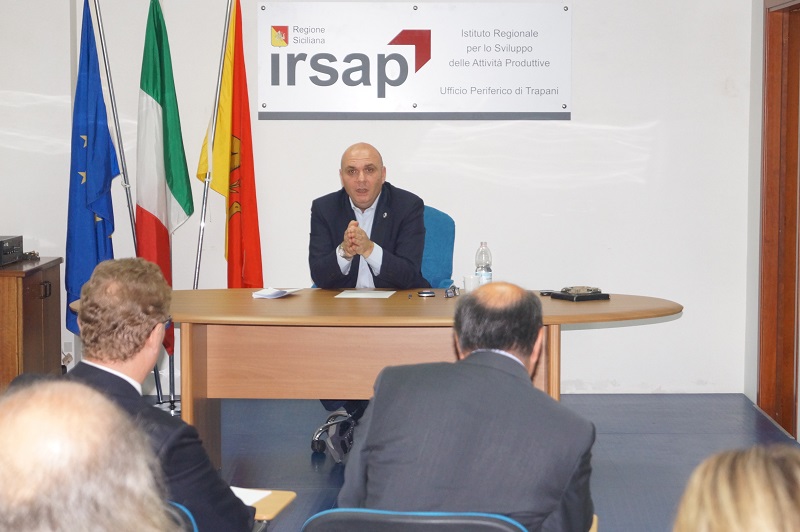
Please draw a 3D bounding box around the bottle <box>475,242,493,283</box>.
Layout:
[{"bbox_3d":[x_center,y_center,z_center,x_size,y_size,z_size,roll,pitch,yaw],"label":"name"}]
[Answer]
[{"bbox_3d":[0.329,0.018,7.224,0.067,0.220,0.067,0,5,1],"label":"bottle"}]

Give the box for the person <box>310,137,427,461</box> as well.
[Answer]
[{"bbox_3d":[-0.127,0.153,7.705,0.520,1.320,0.800,0,5,4],"label":"person"}]

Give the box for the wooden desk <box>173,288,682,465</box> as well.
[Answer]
[{"bbox_3d":[-0.087,0.505,7.072,2.340,0.727,1.040,0,5,1],"label":"wooden desk"}]

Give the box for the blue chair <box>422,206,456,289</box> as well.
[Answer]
[{"bbox_3d":[-0.067,0.257,7.954,0.630,1.070,0.640,0,5,1],"label":"blue chair"}]

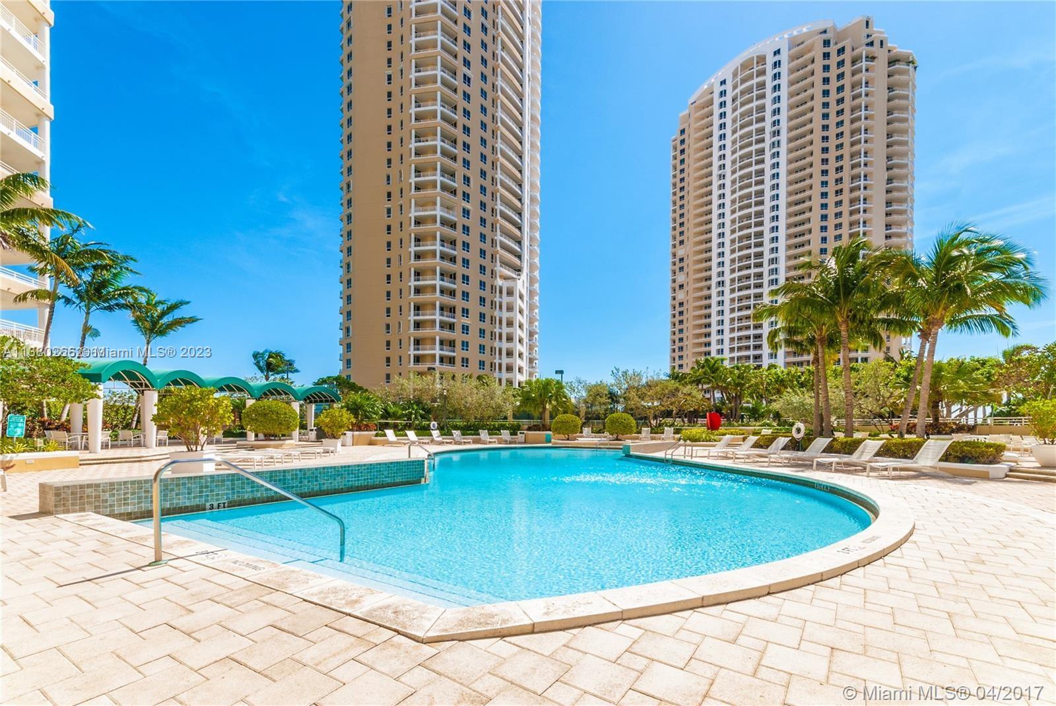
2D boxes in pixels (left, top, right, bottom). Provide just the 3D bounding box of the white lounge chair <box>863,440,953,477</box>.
[{"bbox_3d":[9.730,2.690,11.200,1.900,0.960,0.660,1,-6,-9],"label":"white lounge chair"}]

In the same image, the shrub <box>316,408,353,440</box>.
[{"bbox_3d":[-10.050,3.680,22.900,1.850,1.600,1.850,3,-6,-23],"label":"shrub"}]

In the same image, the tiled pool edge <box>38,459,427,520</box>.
[{"bbox_3d":[-5.000,2.740,9.200,0.650,0.620,6.900,-5,-11,34],"label":"tiled pool edge"}]

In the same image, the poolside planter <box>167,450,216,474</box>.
[{"bbox_3d":[-8.698,2.832,11.370,0.760,0.600,0.760,1,-5,-14],"label":"poolside planter"}]

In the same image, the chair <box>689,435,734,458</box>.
[{"bbox_3d":[7.150,3.636,17.200,1.650,0.850,0.680,0,-5,-3],"label":"chair"}]

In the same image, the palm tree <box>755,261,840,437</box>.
[{"bbox_3d":[12.000,0.050,19.100,4.100,7.800,4.100,-3,-7,32],"label":"palm tree"}]

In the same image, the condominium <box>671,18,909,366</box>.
[{"bbox_3d":[78.900,-28.000,134.000,32.000,116.000,54.000,4,-6,-43],"label":"condominium"}]

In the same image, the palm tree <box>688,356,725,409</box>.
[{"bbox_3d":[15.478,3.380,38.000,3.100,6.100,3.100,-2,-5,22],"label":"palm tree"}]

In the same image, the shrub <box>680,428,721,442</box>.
[{"bbox_3d":[10.004,4.799,25.500,2.300,0.850,1.600,0,-5,0],"label":"shrub"}]

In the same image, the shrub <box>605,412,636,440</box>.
[{"bbox_3d":[6.600,5.250,31.500,2.250,1.950,2.250,0,-6,0],"label":"shrub"}]

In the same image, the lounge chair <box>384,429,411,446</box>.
[{"bbox_3d":[-8.450,5.480,28.500,1.800,0.980,0.650,-5,-7,40],"label":"lounge chair"}]

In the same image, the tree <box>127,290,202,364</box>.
[{"bbox_3d":[-20.348,0.390,24.500,3.400,7.500,3.400,4,-6,-40],"label":"tree"}]

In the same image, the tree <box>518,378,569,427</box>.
[{"bbox_3d":[1.077,3.370,29.500,3.500,3.500,3.400,0,-5,0],"label":"tree"}]

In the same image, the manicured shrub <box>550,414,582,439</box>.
[{"bbox_3d":[2.750,5.270,31.600,2.200,1.850,2.200,0,-6,0],"label":"manicured shrub"}]

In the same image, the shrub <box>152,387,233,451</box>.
[{"bbox_3d":[-8.655,1.714,11.370,1.650,1.680,1.650,3,-6,-37],"label":"shrub"}]

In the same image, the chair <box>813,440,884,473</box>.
[{"bbox_3d":[9.500,3.020,12.950,1.900,0.920,0.650,1,-6,-12],"label":"chair"}]

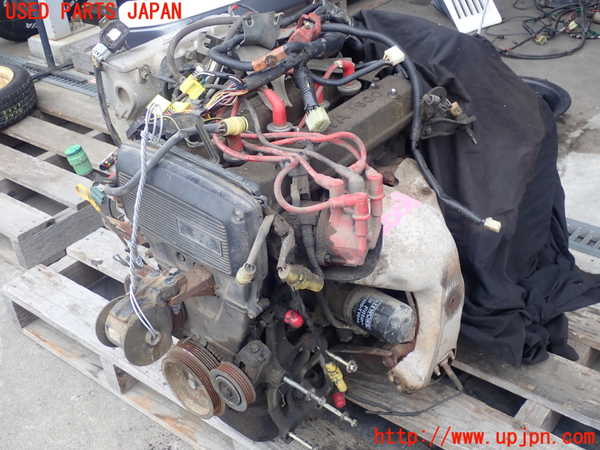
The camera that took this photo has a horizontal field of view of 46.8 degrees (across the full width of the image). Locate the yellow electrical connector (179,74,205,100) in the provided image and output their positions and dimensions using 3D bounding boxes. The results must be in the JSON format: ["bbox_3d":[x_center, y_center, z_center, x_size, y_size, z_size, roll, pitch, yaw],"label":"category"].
[{"bbox_3d":[-0.178,-0.226,1.140,0.034,0.020,0.030,32,60,30],"label":"yellow electrical connector"}]

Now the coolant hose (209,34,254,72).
[{"bbox_3d":[-0.111,-0.295,1.172,0.089,0.056,0.044,24,44,30],"label":"coolant hose"}]

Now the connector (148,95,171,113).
[{"bbox_3d":[-0.227,-0.196,1.120,0.028,0.018,0.028,-38,55,-24],"label":"connector"}]

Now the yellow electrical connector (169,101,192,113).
[{"bbox_3d":[-0.193,-0.191,1.120,0.036,0.018,0.024,-10,42,-11],"label":"yellow electrical connector"}]

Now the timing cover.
[{"bbox_3d":[-0.153,-0.023,0.992,0.250,0.128,0.052,24,44,30],"label":"timing cover"}]

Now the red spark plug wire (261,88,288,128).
[{"bbox_3d":[-0.043,-0.183,1.090,0.048,0.062,0.023,24,44,30],"label":"red spark plug wire"}]

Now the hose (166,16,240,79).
[{"bbox_3d":[-0.171,-0.320,1.256,0.071,0.094,0.132,24,44,30],"label":"hose"}]

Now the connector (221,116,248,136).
[{"bbox_3d":[-0.098,-0.148,1.040,0.040,0.028,0.028,-11,35,-16],"label":"connector"}]

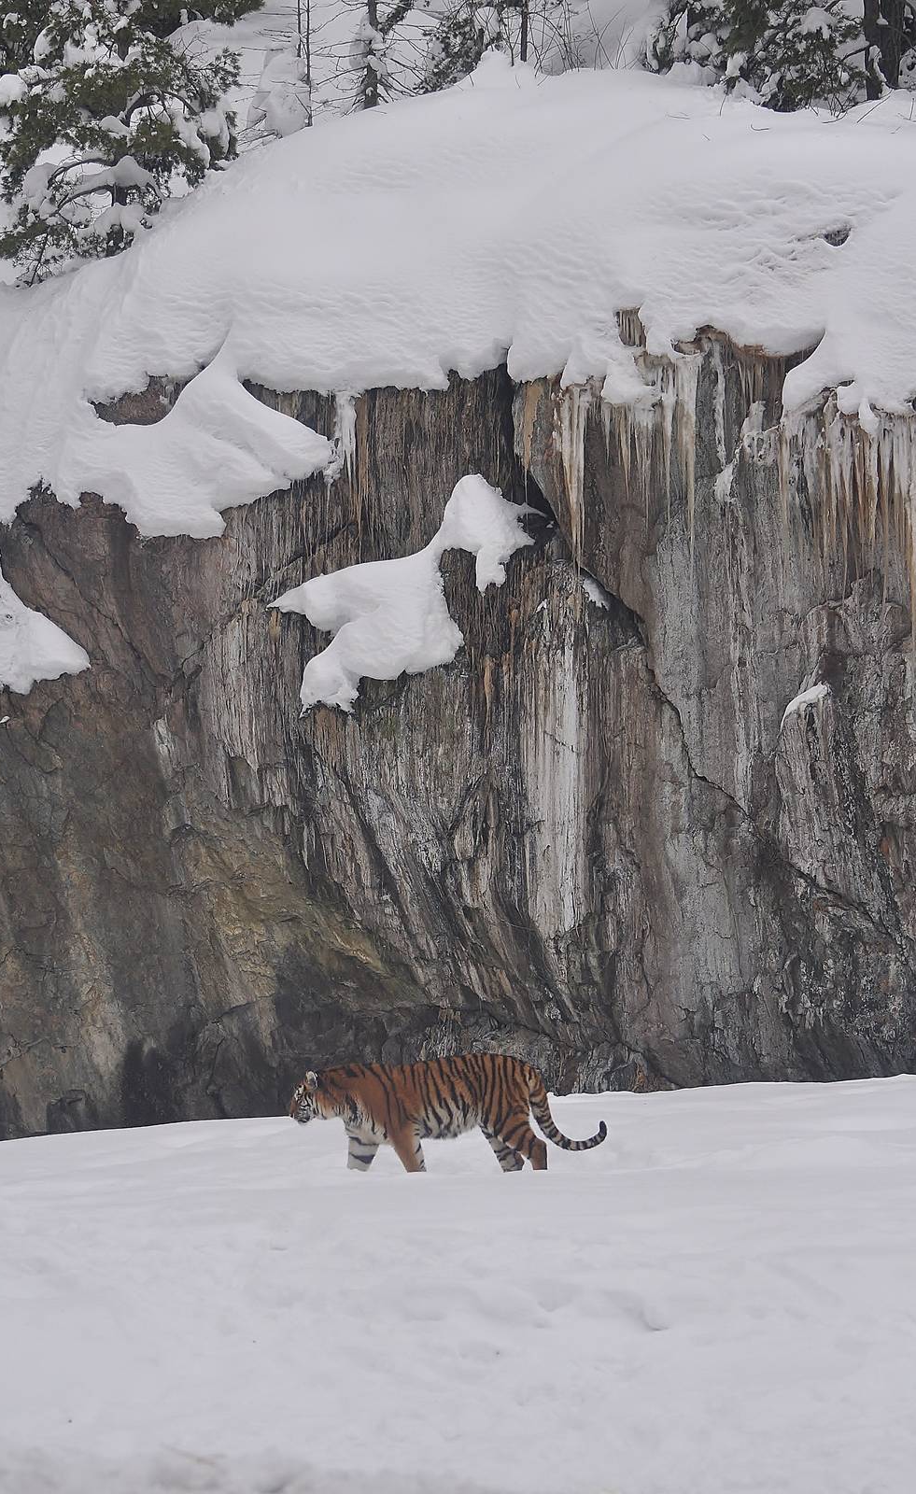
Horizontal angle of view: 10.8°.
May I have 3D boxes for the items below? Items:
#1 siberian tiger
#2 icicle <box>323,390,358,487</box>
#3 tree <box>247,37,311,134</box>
[{"bbox_3d":[-0.069,2.584,33.500,2.200,0.930,0.480,0,-1,0],"label":"siberian tiger"},{"bbox_3d":[-0.919,-2.415,38.000,0.270,0.760,0.200,0,-2,0],"label":"icicle"},{"bbox_3d":[-1.644,-6.057,44.500,0.600,0.920,0.600,0,-2,0],"label":"tree"}]

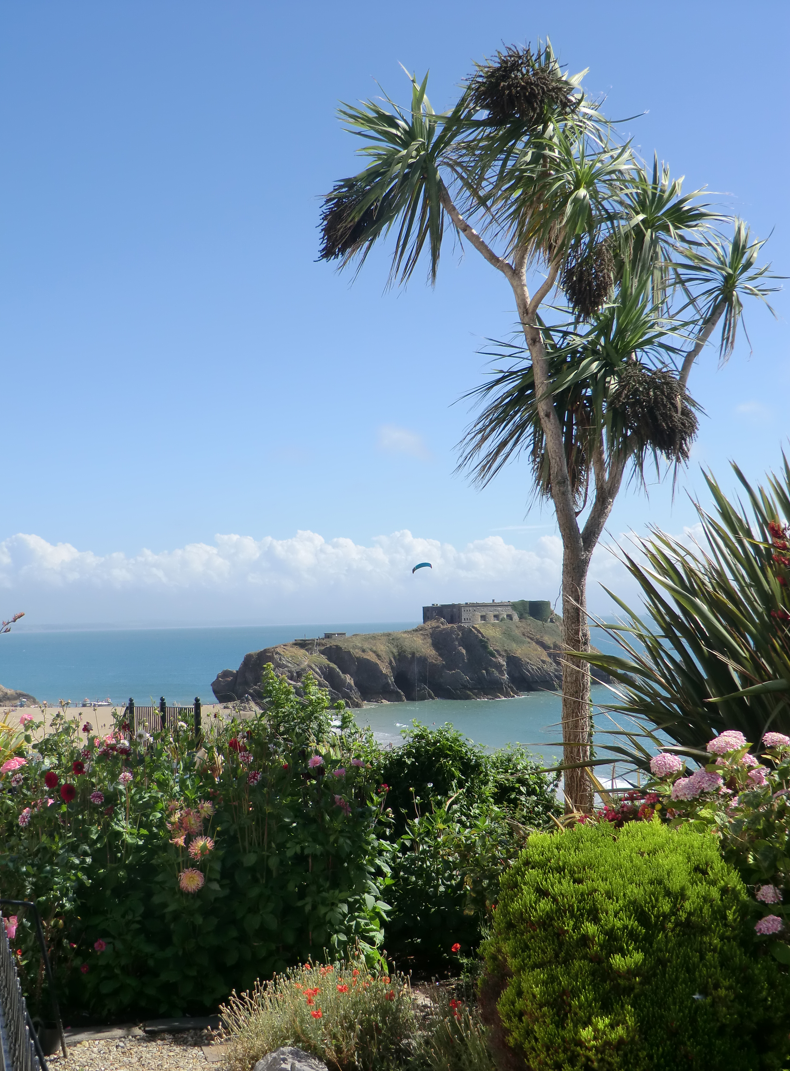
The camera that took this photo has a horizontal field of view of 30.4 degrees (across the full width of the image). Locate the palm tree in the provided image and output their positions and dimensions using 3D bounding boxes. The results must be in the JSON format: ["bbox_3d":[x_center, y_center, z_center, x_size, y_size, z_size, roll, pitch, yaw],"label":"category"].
[{"bbox_3d":[0.853,-0.437,8.300,2.450,4.650,2.200,-2,-3,0],"label":"palm tree"}]

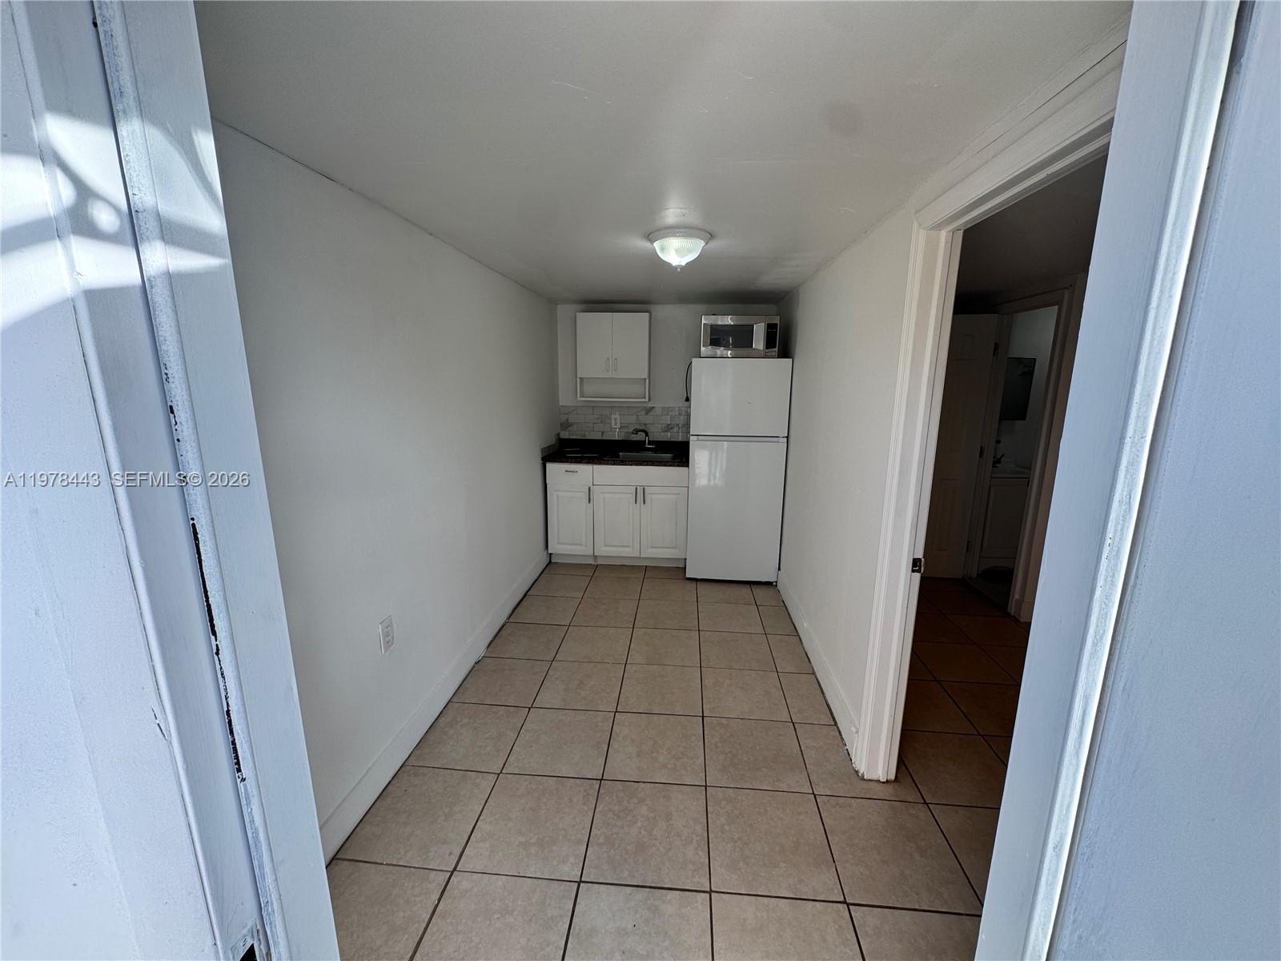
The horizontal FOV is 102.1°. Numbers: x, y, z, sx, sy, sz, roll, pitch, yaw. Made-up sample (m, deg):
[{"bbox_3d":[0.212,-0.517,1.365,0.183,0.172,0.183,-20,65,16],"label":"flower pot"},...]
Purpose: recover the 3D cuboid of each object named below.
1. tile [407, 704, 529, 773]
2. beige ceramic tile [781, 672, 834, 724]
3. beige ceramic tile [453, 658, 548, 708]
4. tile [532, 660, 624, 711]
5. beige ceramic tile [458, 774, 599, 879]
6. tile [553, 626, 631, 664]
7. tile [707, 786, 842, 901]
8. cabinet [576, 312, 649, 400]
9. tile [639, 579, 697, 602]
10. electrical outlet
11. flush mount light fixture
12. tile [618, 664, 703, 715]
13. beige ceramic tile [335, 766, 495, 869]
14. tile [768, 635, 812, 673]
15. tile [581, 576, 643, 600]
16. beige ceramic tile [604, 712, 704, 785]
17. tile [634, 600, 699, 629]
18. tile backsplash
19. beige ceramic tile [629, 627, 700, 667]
[{"bbox_3d":[-0.751,1.143,2.312,0.407,0.012,0.407,1,12,5],"label":"tile"},{"bbox_3d":[0.820,1.083,2.588,0.188,0.010,0.409,1,12,5],"label":"beige ceramic tile"},{"bbox_3d":[-0.716,1.058,2.723,0.407,0.010,0.409,1,12,5],"label":"beige ceramic tile"},{"bbox_3d":[-0.304,1.063,2.677,0.407,0.012,0.407,1,12,5],"label":"tile"},{"bbox_3d":[-0.379,1.235,1.873,0.407,0.010,0.409,1,12,5],"label":"beige ceramic tile"},{"bbox_3d":[-0.271,0.990,3.122,0.413,0.010,0.413,1,12,5],"label":"tile"},{"bbox_3d":[0.451,1.266,1.828,0.413,0.010,0.413,1,12,5],"label":"tile"},{"bbox_3d":[-0.213,-1.035,4.385,0.597,0.700,0.200,1,12,5],"label":"cabinet"},{"bbox_3d":[0.217,0.808,3.844,0.407,0.012,0.407,1,12,5],"label":"tile"},{"bbox_3d":[-0.995,0.609,2.048,0.012,0.121,0.076,1,12,5],"label":"electrical outlet"},{"bbox_3d":[0.167,-0.960,2.199,0.272,0.134,0.272,1,12,5],"label":"flush mount light fixture"},{"bbox_3d":[0.106,1.072,2.650,0.407,0.010,0.409,1,12,5],"label":"tile"},{"bbox_3d":[-0.790,1.228,1.909,0.407,0.010,0.409,1,12,5],"label":"beige ceramic tile"},{"bbox_3d":[0.857,0.999,2.994,0.188,0.010,0.409,1,12,5],"label":"tile"},{"bbox_3d":[-0.194,0.801,3.880,0.407,0.012,0.407,1,12,5],"label":"tile"},{"bbox_3d":[0.069,1.157,2.244,0.407,0.010,0.409,1,12,5],"label":"beige ceramic tile"},{"bbox_3d":[0.183,0.909,3.493,0.413,0.010,0.413,1,12,5],"label":"tile"},{"bbox_3d":[-0.147,-0.516,4.648,1.187,0.301,0.012,1,12,5],"label":"tile backsplash"},{"bbox_3d":[0.143,0.987,3.057,0.407,0.010,0.409,1,12,5],"label":"beige ceramic tile"}]

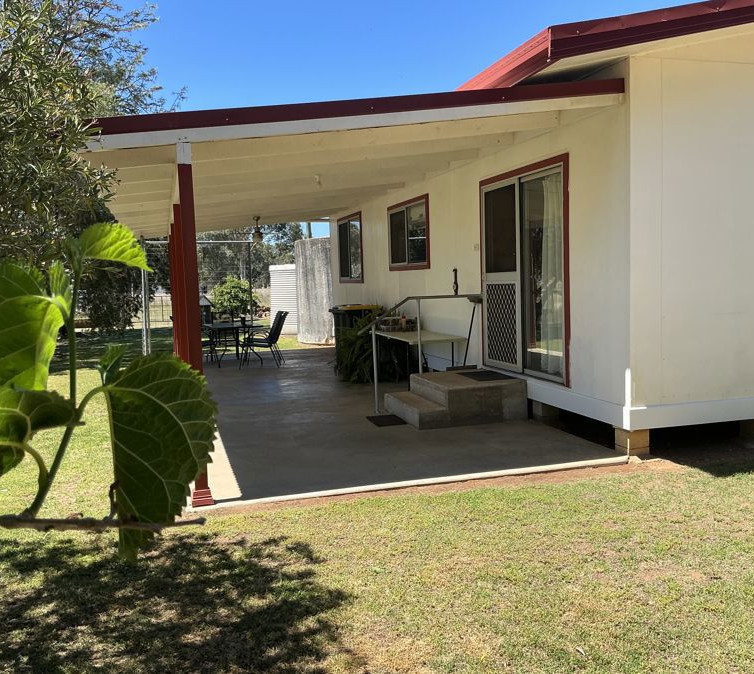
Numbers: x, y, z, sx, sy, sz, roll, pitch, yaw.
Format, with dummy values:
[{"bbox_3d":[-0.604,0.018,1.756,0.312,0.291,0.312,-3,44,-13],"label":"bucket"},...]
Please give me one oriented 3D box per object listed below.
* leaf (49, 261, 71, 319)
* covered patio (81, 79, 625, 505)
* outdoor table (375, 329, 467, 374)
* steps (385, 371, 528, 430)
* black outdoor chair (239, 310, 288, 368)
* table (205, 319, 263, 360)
[{"bbox_3d":[-0.284,-0.042,0.650,0.021,0.050,0.024,-3,5,-14],"label":"leaf"},{"bbox_3d":[-1.410,-0.766,10.434,3.998,3.040,11.020,-3,5,-16],"label":"covered patio"},{"bbox_3d":[0.525,0.349,9.640,0.730,0.737,1.839,-3,5,-16],"label":"outdoor table"},{"bbox_3d":[0.822,0.638,7.932,1.170,0.423,1.246,-3,5,-16],"label":"steps"},{"bbox_3d":[-2.028,0.051,12.893,0.813,0.958,0.578,-3,5,-11],"label":"black outdoor chair"},{"bbox_3d":[-2.588,0.151,13.319,0.912,0.722,1.626,-3,5,-16],"label":"table"}]

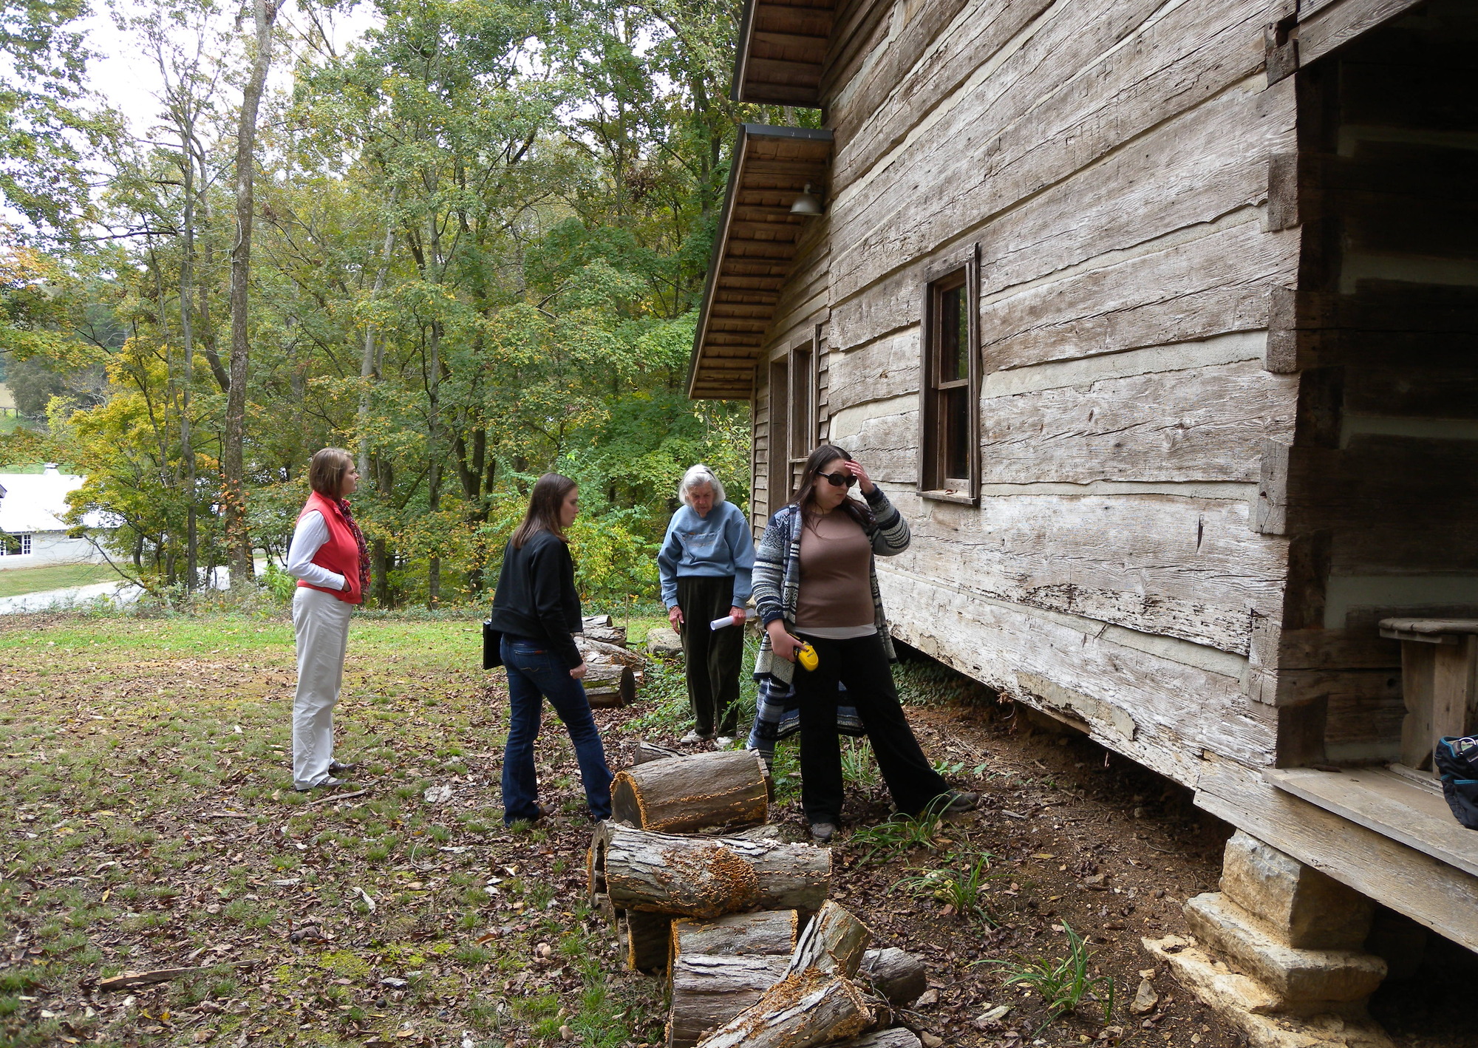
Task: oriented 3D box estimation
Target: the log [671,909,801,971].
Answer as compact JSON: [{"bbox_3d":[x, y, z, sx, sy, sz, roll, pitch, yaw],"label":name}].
[{"bbox_3d":[-0.009,1.290,3.518,0.370,0.290,0.290,-1,4,-8],"label":"log"}]

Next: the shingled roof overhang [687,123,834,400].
[{"bbox_3d":[0.077,-2.301,12.027,0.680,1.950,5.000,1,2,-7],"label":"shingled roof overhang"}]

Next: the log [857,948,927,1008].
[{"bbox_3d":[0.353,1.321,3.468,0.360,0.150,0.150,1,2,-24],"label":"log"}]

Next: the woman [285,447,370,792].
[{"bbox_3d":[-1.973,0.455,5.746,0.400,1.650,0.480,-1,4,-12],"label":"woman"}]

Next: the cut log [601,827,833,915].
[{"bbox_3d":[-0.067,1.078,3.724,0.690,0.270,0.260,0,4,2],"label":"cut log"}]

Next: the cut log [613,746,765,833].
[{"bbox_3d":[-0.193,1.100,4.922,0.580,0.285,0.285,-1,3,-31],"label":"cut log"}]

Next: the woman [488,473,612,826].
[{"bbox_3d":[-0.855,0.550,5.351,0.500,1.575,0.500,-3,5,-33],"label":"woman"}]

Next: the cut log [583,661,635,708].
[{"bbox_3d":[-0.920,1.023,7.591,0.500,0.250,0.250,2,2,16],"label":"cut log"}]

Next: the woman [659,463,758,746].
[{"bbox_3d":[-0.174,0.454,6.548,0.540,1.540,0.400,0,4,7],"label":"woman"}]

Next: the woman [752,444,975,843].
[{"bbox_3d":[0.529,0.499,5.140,0.900,1.620,0.520,1,2,-15],"label":"woman"}]

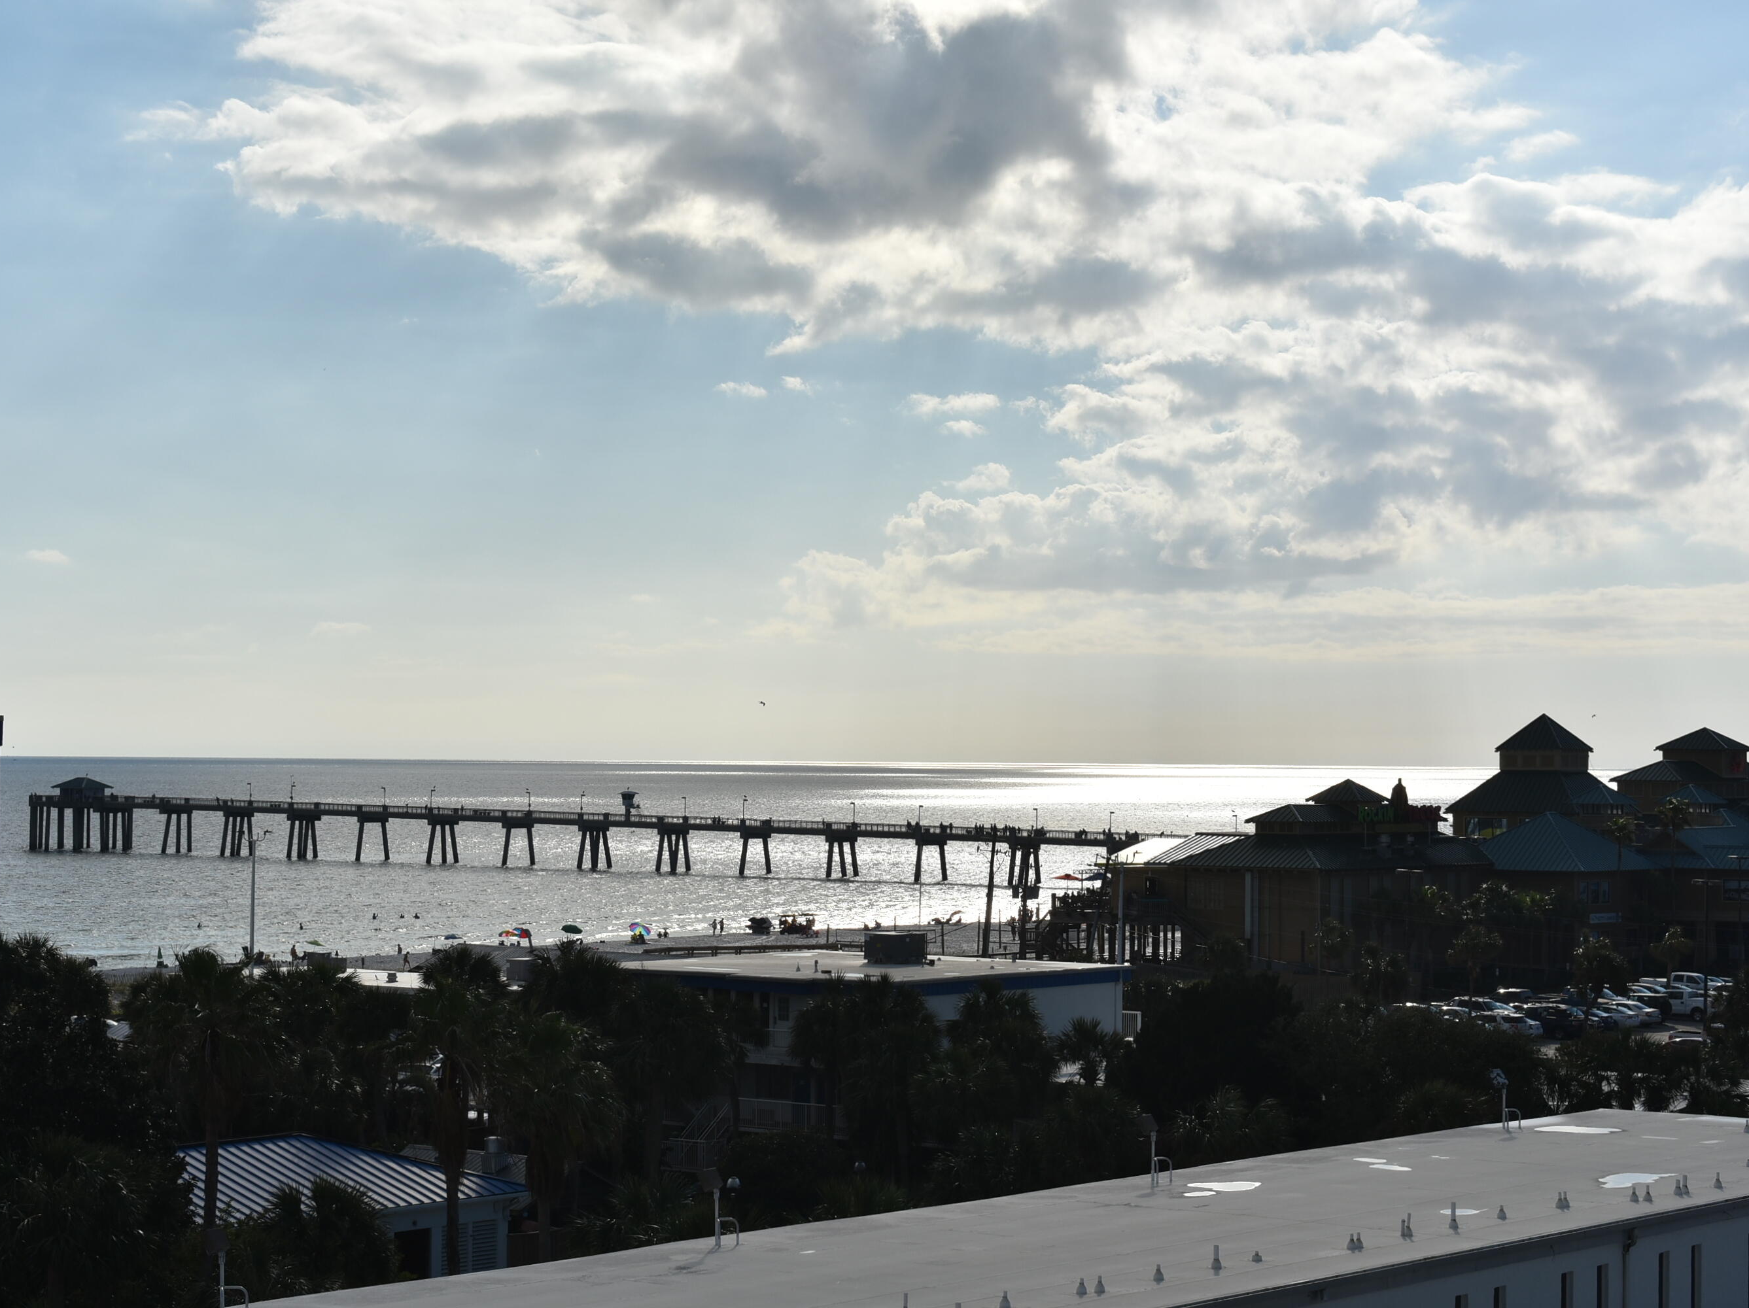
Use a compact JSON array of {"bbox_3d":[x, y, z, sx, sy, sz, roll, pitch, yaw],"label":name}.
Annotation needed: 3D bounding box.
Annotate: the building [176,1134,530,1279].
[{"bbox_3d":[-18.570,16.250,111.400,9.500,4.750,15.300,-1,-2,36],"label":"building"}]

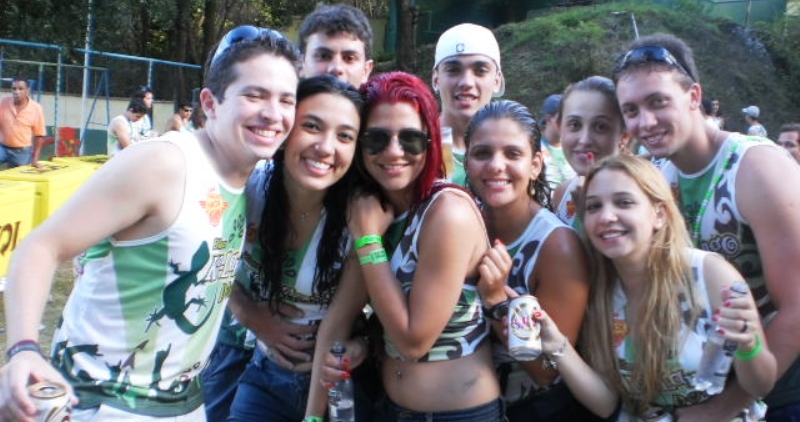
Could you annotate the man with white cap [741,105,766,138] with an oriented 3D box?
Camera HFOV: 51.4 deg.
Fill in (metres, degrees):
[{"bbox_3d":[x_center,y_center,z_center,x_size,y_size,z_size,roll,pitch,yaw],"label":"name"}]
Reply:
[{"bbox_3d":[5.090,-0.660,12.086,0.360,1.720,0.500,8,8,40],"label":"man with white cap"}]

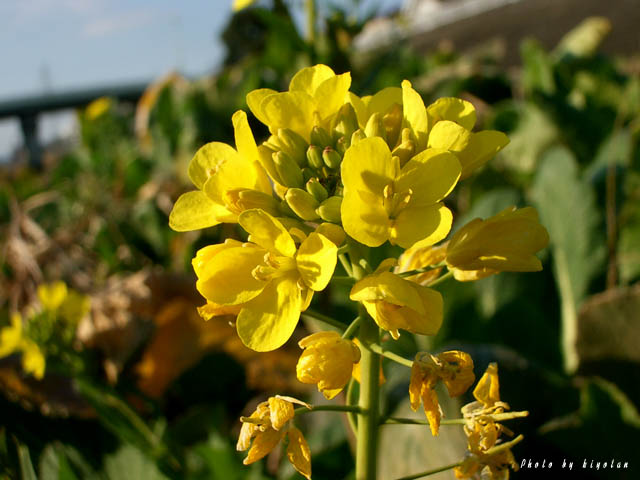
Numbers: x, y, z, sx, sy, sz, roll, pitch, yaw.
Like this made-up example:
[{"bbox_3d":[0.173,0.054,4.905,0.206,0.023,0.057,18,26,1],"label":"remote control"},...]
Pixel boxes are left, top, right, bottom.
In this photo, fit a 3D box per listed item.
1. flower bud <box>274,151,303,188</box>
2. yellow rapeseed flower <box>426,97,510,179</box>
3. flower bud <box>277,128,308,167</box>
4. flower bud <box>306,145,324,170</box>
[{"bbox_3d":[-0.005,-0.012,0.197,0.004,0.008,0.004,-37,30,0],"label":"flower bud"},{"bbox_3d":[0.025,-0.017,0.196,0.013,0.013,0.011,-4,-22,-35],"label":"yellow rapeseed flower"},{"bbox_3d":[-0.005,-0.015,0.189,0.004,0.007,0.004,-37,27,0],"label":"flower bud"},{"bbox_3d":[-0.001,-0.014,0.199,0.003,0.005,0.003,-19,30,0],"label":"flower bud"}]

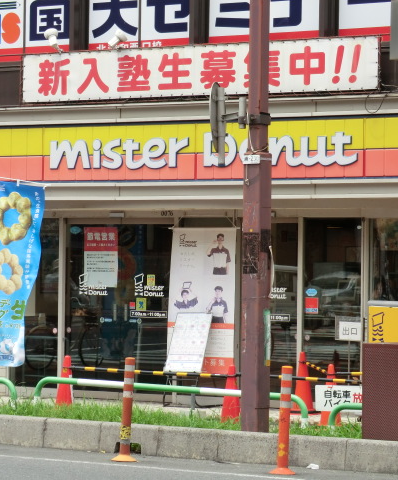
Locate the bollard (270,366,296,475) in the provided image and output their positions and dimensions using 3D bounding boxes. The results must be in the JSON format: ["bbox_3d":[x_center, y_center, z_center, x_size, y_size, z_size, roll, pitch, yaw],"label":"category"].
[{"bbox_3d":[0.650,1.383,17.400,0.205,0.835,0.205,3,0,0],"label":"bollard"}]

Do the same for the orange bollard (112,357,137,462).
[{"bbox_3d":[-0.572,1.339,17.940,0.200,0.800,0.200,1,0,0],"label":"orange bollard"}]

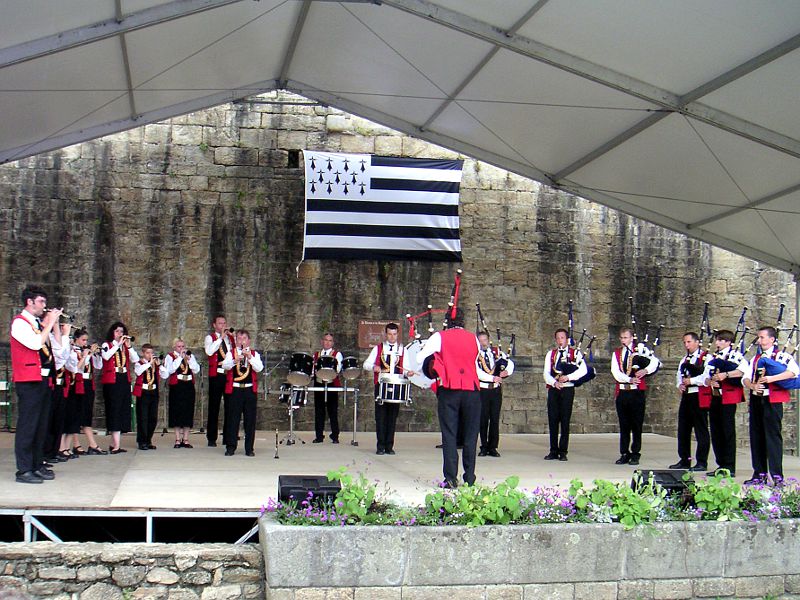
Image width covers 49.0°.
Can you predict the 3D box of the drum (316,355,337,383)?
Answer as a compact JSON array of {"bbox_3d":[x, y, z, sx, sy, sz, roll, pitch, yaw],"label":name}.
[{"bbox_3d":[-1.096,1.022,13.100,0.340,0.280,0.340,2,-39,0],"label":"drum"}]

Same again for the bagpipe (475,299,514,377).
[{"bbox_3d":[1.312,0.534,12.188,0.520,1.020,0.420,1,-5,8],"label":"bagpipe"}]

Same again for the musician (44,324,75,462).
[{"bbox_3d":[-3.980,1.057,10.355,0.480,1.640,0.480,0,-5,15],"label":"musician"}]

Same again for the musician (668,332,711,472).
[{"bbox_3d":[3.655,1.277,11.050,0.420,1.740,0.500,5,-6,-33],"label":"musician"}]

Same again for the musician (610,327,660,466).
[{"bbox_3d":[3.127,1.277,11.704,0.620,1.770,0.450,-1,-5,25],"label":"musician"}]

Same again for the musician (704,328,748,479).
[{"bbox_3d":[3.892,1.231,10.500,0.430,1.730,0.500,3,-5,-21],"label":"musician"}]

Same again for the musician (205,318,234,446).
[{"bbox_3d":[-2.628,1.186,12.830,0.500,1.860,0.440,6,-6,-42],"label":"musician"}]

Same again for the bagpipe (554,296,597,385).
[{"bbox_3d":[2.361,0.587,11.850,0.550,1.180,0.480,-1,-5,23],"label":"bagpipe"}]

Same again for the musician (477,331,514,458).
[{"bbox_3d":[1.314,1.296,12.221,0.550,1.730,0.420,1,-5,5],"label":"musician"}]

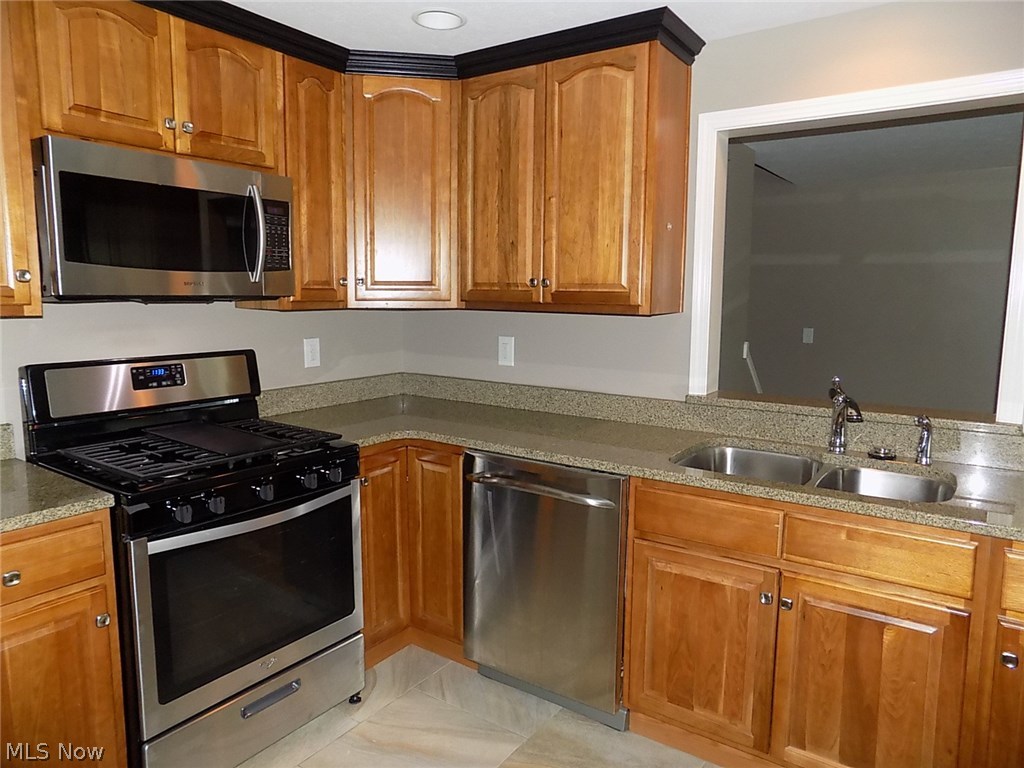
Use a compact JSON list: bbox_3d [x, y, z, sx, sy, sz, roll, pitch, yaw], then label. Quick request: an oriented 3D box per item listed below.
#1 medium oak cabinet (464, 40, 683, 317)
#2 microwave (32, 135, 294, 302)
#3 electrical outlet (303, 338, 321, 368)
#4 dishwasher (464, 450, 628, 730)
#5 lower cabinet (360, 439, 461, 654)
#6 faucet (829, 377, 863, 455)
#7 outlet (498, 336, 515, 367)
[{"bbox_3d":[0.210,-0.728,2.605,0.834,0.893,0.318,6,9,35],"label":"medium oak cabinet"},{"bbox_3d":[-1.116,-0.487,2.189,0.395,0.422,0.755,6,9,35],"label":"microwave"},{"bbox_3d":[-0.861,-0.134,2.941,0.010,0.125,0.079,6,9,35],"label":"electrical outlet"},{"bbox_3d":[0.241,0.661,2.501,0.604,0.868,0.640,6,9,35],"label":"dishwasher"},{"bbox_3d":[-0.436,0.603,2.862,0.914,0.880,0.914,6,9,35],"label":"lower cabinet"},{"bbox_3d":[1.054,0.107,2.147,0.062,0.248,0.205,2,7,9],"label":"faucet"},{"bbox_3d":[-0.024,-0.144,3.034,0.079,0.125,0.010,6,9,35],"label":"outlet"}]

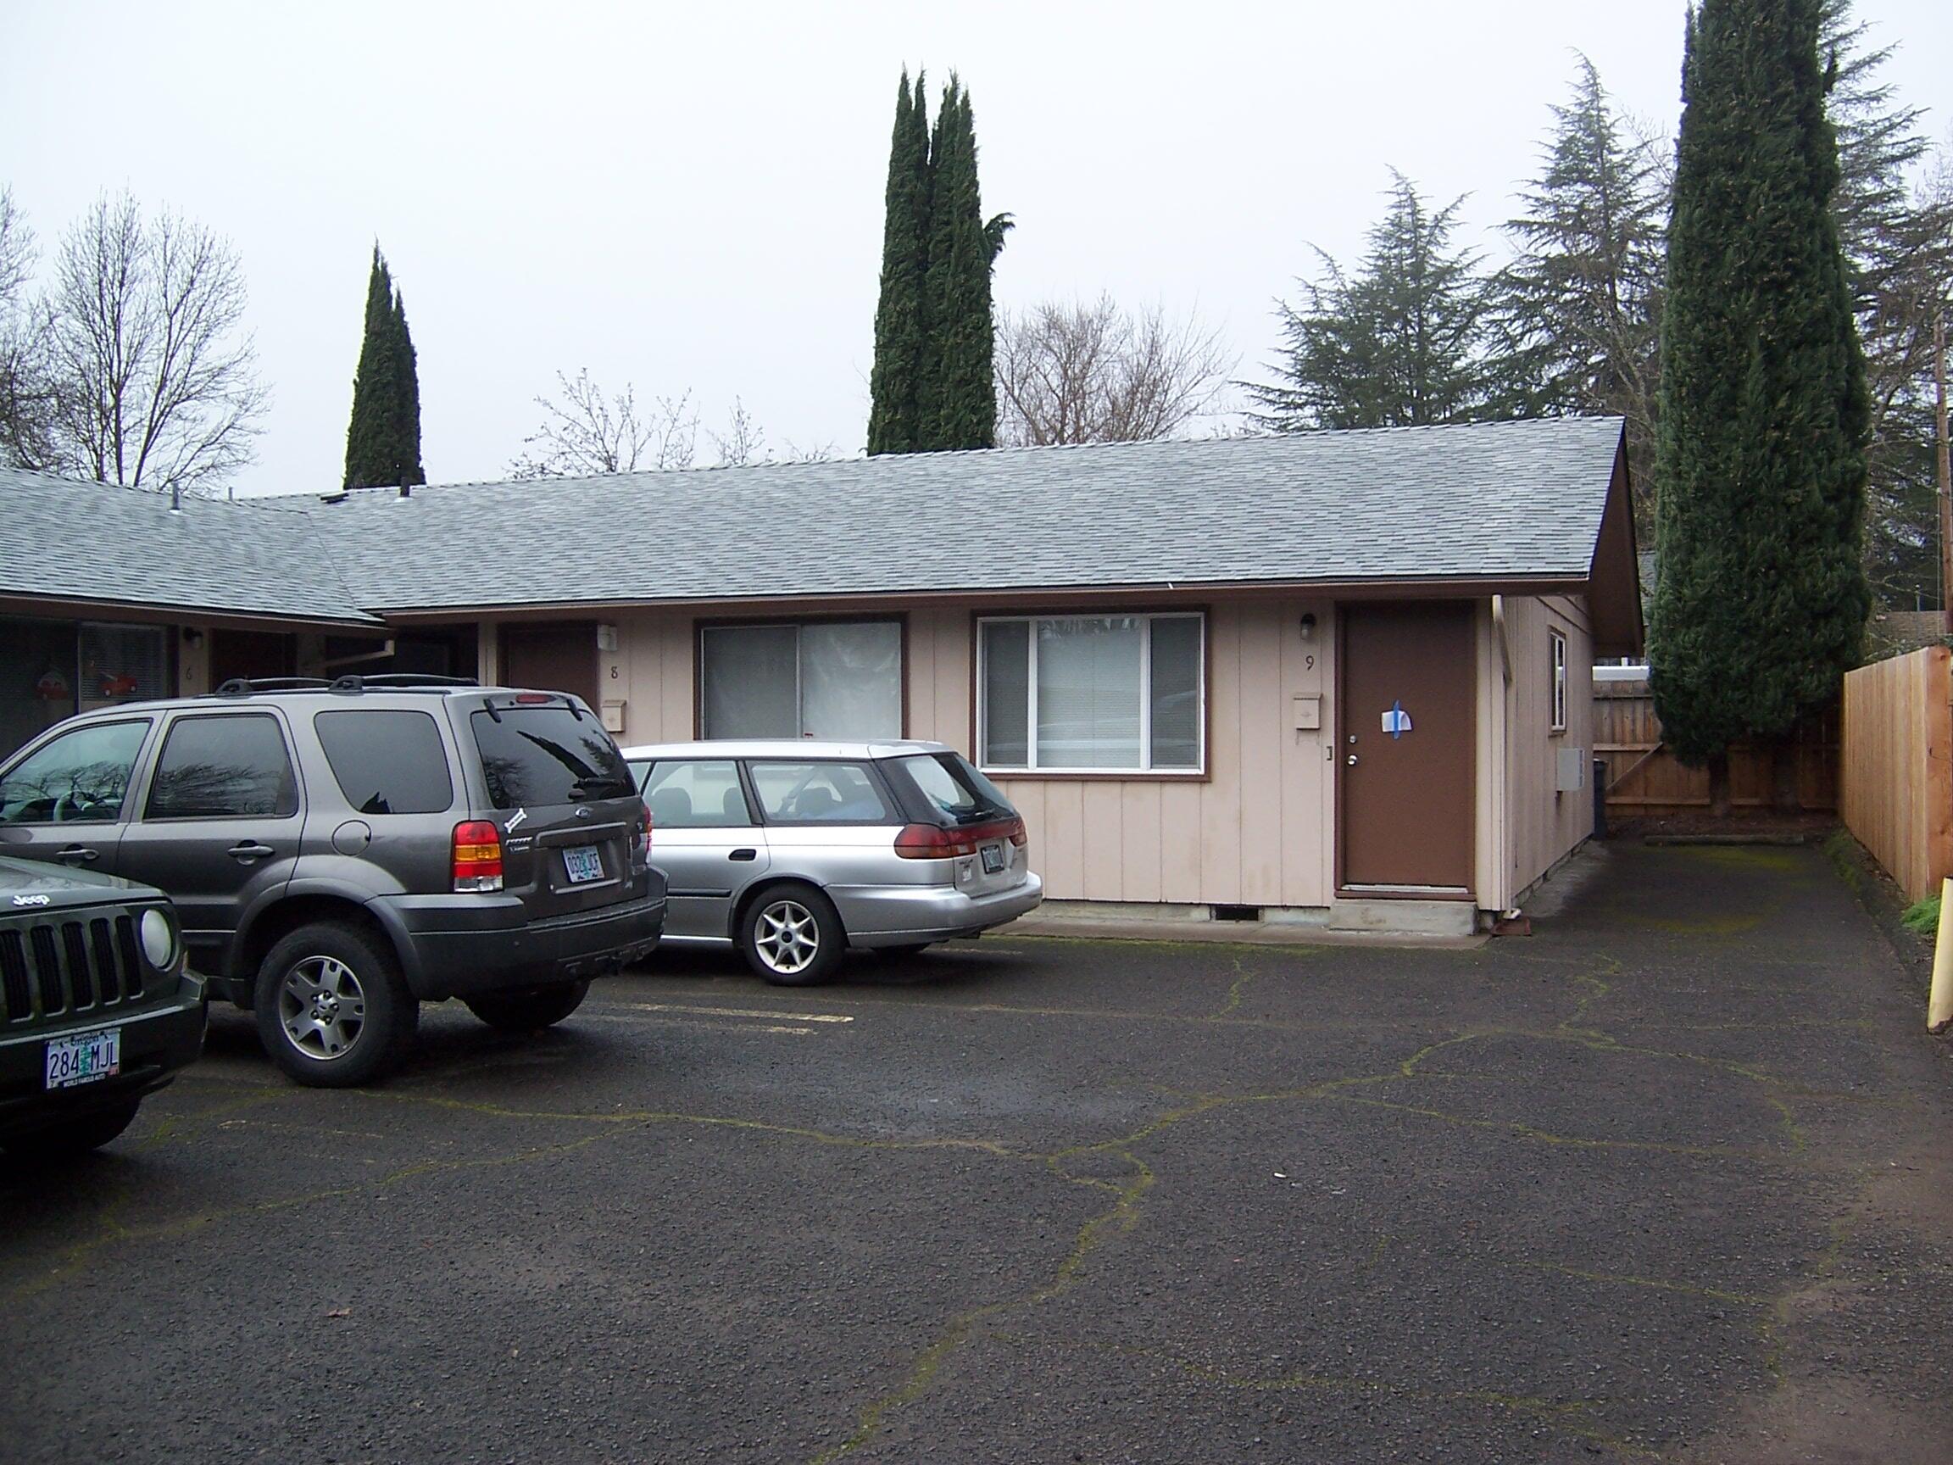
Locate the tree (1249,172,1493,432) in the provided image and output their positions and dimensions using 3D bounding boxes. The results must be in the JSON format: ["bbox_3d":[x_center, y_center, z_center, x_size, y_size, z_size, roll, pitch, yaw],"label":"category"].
[{"bbox_3d":[10.387,-6.493,46.942,8.000,15.280,8.000,0,1,0],"label":"tree"}]

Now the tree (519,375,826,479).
[{"bbox_3d":[-5.959,-2.772,35.975,6.200,8.200,5.400,0,1,0],"label":"tree"}]

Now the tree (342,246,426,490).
[{"bbox_3d":[-12.439,-4.414,38.960,2.000,11.490,2.000,0,1,0],"label":"tree"}]

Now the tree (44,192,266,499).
[{"bbox_3d":[-19.483,-5.701,43.949,5.500,14.050,5.500,0,1,0],"label":"tree"}]

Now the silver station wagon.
[{"bbox_3d":[-1.980,0.790,12.400,4.680,1.480,1.710,0,1,23],"label":"silver station wagon"}]

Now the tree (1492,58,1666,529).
[{"bbox_3d":[16.492,-8.489,49.924,8.000,19.150,8.000,0,1,0],"label":"tree"}]

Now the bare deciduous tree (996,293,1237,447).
[{"bbox_3d":[2.881,-4.079,39.963,5.800,10.650,5.600,0,1,0],"label":"bare deciduous tree"}]

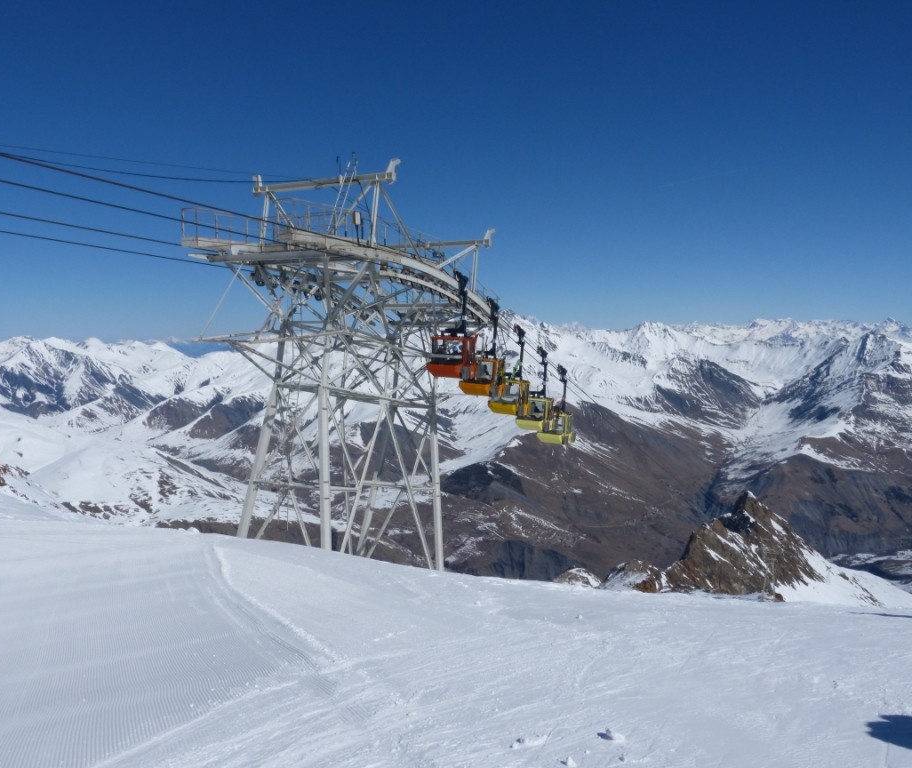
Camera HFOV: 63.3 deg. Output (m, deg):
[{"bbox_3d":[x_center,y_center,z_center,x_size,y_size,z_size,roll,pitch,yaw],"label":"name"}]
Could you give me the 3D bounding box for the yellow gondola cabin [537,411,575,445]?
[{"bbox_3d":[6.393,2.769,47.463,1.940,1.950,1.550,3,-1,28],"label":"yellow gondola cabin"}]

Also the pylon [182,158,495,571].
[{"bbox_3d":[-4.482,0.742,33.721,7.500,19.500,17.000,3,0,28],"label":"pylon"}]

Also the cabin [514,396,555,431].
[{"bbox_3d":[4.717,1.760,44.370,1.940,1.950,1.550,3,-1,28],"label":"cabin"}]

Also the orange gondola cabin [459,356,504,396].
[{"bbox_3d":[1.329,-0.381,38.280,1.940,1.950,1.550,3,-1,28],"label":"orange gondola cabin"}]

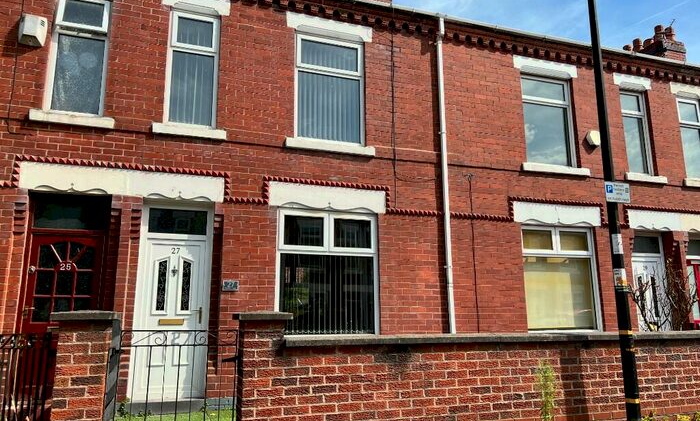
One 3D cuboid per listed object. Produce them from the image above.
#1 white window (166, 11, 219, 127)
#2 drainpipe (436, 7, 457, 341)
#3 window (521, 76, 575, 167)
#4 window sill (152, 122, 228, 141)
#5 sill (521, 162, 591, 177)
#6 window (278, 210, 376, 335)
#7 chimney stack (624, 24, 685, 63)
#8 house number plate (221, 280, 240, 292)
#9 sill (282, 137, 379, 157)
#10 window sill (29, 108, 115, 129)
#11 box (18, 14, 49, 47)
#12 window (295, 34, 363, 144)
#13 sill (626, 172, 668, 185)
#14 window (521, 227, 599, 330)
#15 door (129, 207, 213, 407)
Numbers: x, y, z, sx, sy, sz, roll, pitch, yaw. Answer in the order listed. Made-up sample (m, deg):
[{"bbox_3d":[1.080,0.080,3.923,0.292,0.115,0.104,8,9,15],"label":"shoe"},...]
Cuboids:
[{"bbox_3d":[-2.175,-1.908,7.298,0.667,1.726,0.100,4,-13,-19],"label":"white window"},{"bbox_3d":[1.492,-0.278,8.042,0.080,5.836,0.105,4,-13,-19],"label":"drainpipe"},{"bbox_3d":[3.384,-1.538,9.094,1.095,1.670,0.080,4,-12,-18],"label":"window"},{"bbox_3d":[-2.116,-1.023,6.966,0.927,0.130,0.160,4,-12,-18],"label":"window sill"},{"bbox_3d":[3.479,-0.674,8.943,1.379,0.134,0.160,4,-13,-19],"label":"sill"},{"bbox_3d":[-0.324,0.883,7.365,1.494,1.769,0.100,4,-13,-19],"label":"window"},{"bbox_3d":[8.999,-4.489,15.538,0.860,1.300,1.280,4,-12,-18],"label":"chimney stack"},{"bbox_3d":[-1.522,0.965,6.707,0.200,0.137,0.018,4,-12,-18],"label":"house number plate"},{"bbox_3d":[-0.283,-0.898,7.645,1.331,0.134,0.160,4,-13,-19],"label":"sill"},{"bbox_3d":[-3.443,-1.111,6.561,0.931,0.134,0.160,4,-13,-19],"label":"window sill"},{"bbox_3d":[-3.919,-2.238,6.491,0.285,0.375,0.120,4,-12,-18],"label":"box"},{"bbox_3d":[-0.321,-1.800,7.960,1.040,1.680,0.090,4,-12,-18],"label":"window"},{"bbox_3d":[5.353,-0.566,9.590,0.965,0.134,0.160,4,-13,-19],"label":"sill"},{"bbox_3d":[3.428,1.133,8.653,1.515,1.755,0.100,4,-13,-19],"label":"window"},{"bbox_3d":[-2.246,1.115,6.670,0.895,2.445,0.080,4,-12,-18],"label":"door"}]

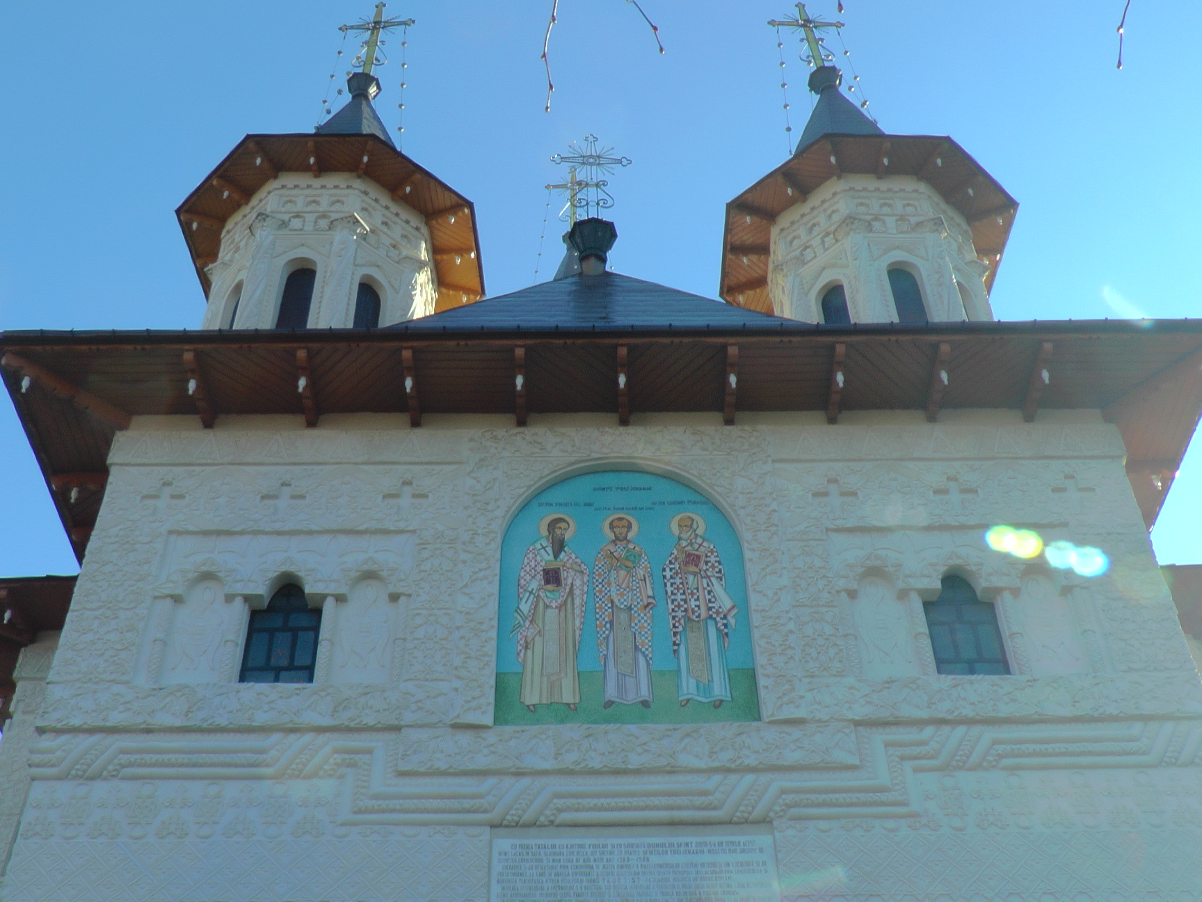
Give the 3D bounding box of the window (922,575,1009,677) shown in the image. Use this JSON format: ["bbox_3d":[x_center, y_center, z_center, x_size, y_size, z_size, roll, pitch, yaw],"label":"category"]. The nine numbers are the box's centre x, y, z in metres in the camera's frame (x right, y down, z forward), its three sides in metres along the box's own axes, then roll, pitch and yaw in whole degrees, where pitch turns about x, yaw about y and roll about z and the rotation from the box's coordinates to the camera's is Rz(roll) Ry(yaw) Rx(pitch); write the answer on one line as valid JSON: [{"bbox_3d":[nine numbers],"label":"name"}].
[{"bbox_3d":[2.915,1.401,10.379,0.620,1.060,0.200,0,-40,-1],"label":"window"}]

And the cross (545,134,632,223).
[{"bbox_3d":[-0.125,-3.904,18.363,1.200,2.050,0.130,0,-40,-1],"label":"cross"}]

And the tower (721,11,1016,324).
[{"bbox_3d":[4.182,-4.554,21.810,4.500,11.200,4.500,0,-40,-1],"label":"tower"}]

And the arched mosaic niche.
[{"bbox_3d":[0.184,1.123,10.573,2.030,2.570,0.220,0,-40,-1],"label":"arched mosaic niche"}]

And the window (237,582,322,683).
[{"bbox_3d":[-2.544,1.446,10.286,0.620,1.060,0.200,0,-40,-1],"label":"window"}]

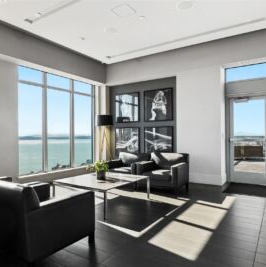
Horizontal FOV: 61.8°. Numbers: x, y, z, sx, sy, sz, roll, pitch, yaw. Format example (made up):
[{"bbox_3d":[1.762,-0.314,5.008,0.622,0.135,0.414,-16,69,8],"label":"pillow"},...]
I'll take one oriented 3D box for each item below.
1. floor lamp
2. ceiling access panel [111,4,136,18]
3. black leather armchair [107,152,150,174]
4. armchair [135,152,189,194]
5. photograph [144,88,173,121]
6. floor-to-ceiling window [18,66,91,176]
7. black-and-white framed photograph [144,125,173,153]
[{"bbox_3d":[-0.780,0.362,6.326,0.490,1.740,0.490,0,0,33],"label":"floor lamp"},{"bbox_3d":[-0.176,-2.237,4.046,0.330,0.020,0.330,0,0,33],"label":"ceiling access panel"},{"bbox_3d":[-0.101,0.851,5.483,0.889,0.755,0.816,0,0,31],"label":"black leather armchair"},{"bbox_3d":[0.687,0.846,4.941,0.889,0.755,0.816,0,0,30],"label":"armchair"},{"bbox_3d":[0.705,-0.785,6.243,0.891,0.891,0.035,0,0,33],"label":"photograph"},{"bbox_3d":[-1.874,-0.254,5.872,0.110,2.520,2.400,0,0,33],"label":"floor-to-ceiling window"},{"bbox_3d":[0.708,0.261,6.236,0.891,0.891,0.035,0,0,33],"label":"black-and-white framed photograph"}]

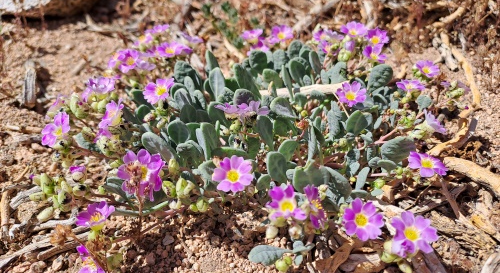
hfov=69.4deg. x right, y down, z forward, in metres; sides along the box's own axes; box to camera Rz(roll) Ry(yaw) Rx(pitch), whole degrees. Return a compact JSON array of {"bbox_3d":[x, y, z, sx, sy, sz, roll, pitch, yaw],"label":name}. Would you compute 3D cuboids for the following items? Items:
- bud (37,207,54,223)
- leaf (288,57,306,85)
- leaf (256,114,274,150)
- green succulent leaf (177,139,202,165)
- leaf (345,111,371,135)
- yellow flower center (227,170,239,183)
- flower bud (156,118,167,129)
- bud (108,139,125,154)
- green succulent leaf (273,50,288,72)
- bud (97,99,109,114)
[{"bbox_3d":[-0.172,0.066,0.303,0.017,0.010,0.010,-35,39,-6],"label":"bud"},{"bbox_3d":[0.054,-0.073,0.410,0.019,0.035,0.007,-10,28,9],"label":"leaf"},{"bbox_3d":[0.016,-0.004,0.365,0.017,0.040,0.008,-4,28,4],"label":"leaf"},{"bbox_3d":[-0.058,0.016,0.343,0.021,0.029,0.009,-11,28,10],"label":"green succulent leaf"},{"bbox_3d":[0.123,-0.015,0.412,0.027,0.034,0.008,5,30,-3],"label":"leaf"},{"bbox_3d":[-0.015,0.034,0.310,0.011,0.005,0.011,0,69,0],"label":"yellow flower center"},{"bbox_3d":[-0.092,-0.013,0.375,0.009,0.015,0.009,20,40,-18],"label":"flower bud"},{"bbox_3d":[-0.113,0.008,0.305,0.013,0.013,0.012,-5,30,-20],"label":"bud"},{"bbox_3d":[0.034,-0.084,0.397,0.017,0.025,0.006,2,23,4],"label":"green succulent leaf"},{"bbox_3d":[-0.138,-0.028,0.338,0.011,0.013,0.011,-12,30,-21],"label":"bud"}]

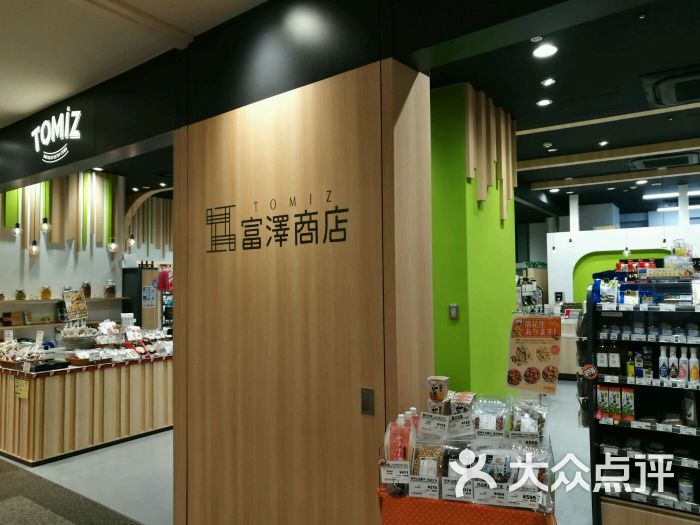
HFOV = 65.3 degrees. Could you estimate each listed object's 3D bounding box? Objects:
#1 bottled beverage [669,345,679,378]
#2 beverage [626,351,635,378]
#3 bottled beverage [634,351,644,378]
[{"bbox_3d":[1.735,0.544,2.927,0.050,0.188,0.050,-3,-3,37],"label":"bottled beverage"},{"bbox_3d":[1.629,0.598,3.160,0.046,0.168,0.046,-3,-3,38],"label":"beverage"},{"bbox_3d":[1.602,0.570,3.019,0.045,0.155,0.045,-3,-3,37],"label":"bottled beverage"}]

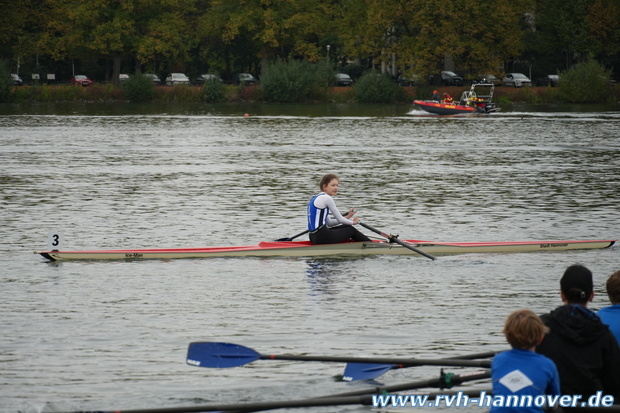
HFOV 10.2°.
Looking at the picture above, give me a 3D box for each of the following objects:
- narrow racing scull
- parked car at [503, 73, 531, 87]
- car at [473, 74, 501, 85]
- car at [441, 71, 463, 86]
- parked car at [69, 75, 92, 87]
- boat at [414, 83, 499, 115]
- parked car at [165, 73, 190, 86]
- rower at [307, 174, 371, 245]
[{"bbox_3d":[0.306,0.546,41.918,7.600,0.270,0.360,-1,2,-22],"label":"narrow racing scull"},{"bbox_3d":[22.088,-13.467,372.000,1.770,1.500,4.150,-1,2,-15],"label":"parked car"},{"bbox_3d":[19.139,-13.500,375.000,1.780,1.480,4.300,-1,2,-17],"label":"car"},{"bbox_3d":[14.840,-13.722,374.000,1.820,1.600,4.400,-1,2,-22],"label":"car"},{"bbox_3d":[-24.758,-13.514,376.000,1.760,1.400,4.450,-1,2,-14],"label":"parked car"},{"bbox_3d":[9.618,-6.940,226.000,6.100,2.100,2.350,1,2,35],"label":"boat"},{"bbox_3d":[-14.150,-13.448,370.000,1.800,1.500,4.300,0,2,-11],"label":"parked car"},{"bbox_3d":[0.374,0.040,42.018,0.880,0.870,0.480,-1,2,-22],"label":"rower"}]

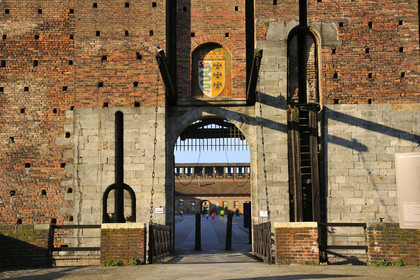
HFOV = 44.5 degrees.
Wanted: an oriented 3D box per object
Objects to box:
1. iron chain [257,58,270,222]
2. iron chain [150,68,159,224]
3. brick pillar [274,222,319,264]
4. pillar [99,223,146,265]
[{"bbox_3d":[1.519,-0.162,14.700,0.090,5.245,0.090,-1,-27,0],"label":"iron chain"},{"bbox_3d":[-1.570,0.004,14.700,0.090,5.045,0.090,-1,-28,0],"label":"iron chain"},{"bbox_3d":[2.271,2.727,13.598,1.103,1.092,0.500,0,-7,0],"label":"brick pillar"},{"bbox_3d":[-2.386,2.876,14.270,1.182,1.148,0.460,-1,-5,0],"label":"pillar"}]

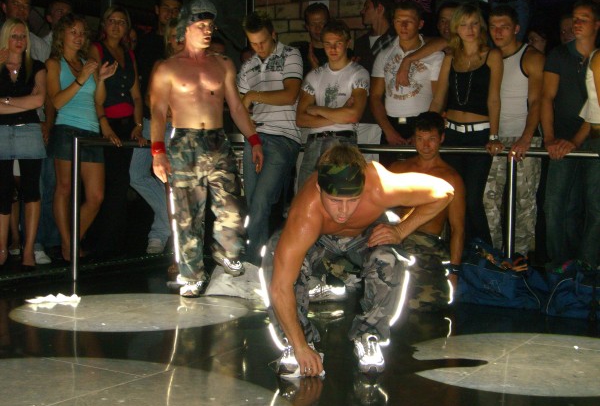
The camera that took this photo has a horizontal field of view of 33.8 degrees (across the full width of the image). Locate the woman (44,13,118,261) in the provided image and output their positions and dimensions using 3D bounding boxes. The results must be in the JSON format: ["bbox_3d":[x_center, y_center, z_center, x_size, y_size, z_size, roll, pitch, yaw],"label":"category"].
[{"bbox_3d":[-1.482,-0.425,6.700,0.440,1.660,0.400,0,3,-24],"label":"woman"}]

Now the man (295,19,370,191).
[{"bbox_3d":[0.199,-0.292,6.250,0.500,1.690,0.440,1,3,2],"label":"man"}]

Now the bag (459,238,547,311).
[{"bbox_3d":[1.199,0.409,5.880,0.580,0.370,0.360,2,3,16],"label":"bag"}]

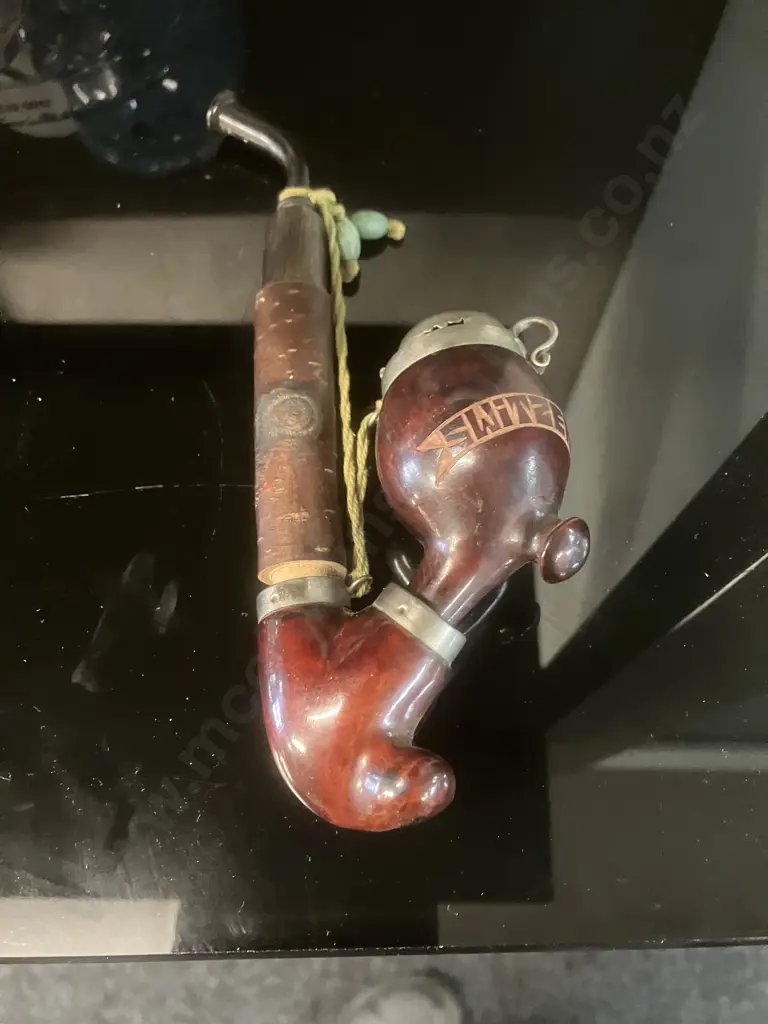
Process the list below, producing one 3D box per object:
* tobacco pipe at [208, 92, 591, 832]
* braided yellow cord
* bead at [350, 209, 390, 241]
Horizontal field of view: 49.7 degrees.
[{"bbox_3d":[-0.003,-0.040,0.232,0.103,0.051,0.241,-7,69,7],"label":"tobacco pipe"},{"bbox_3d":[-0.014,-0.042,0.242,0.025,0.018,0.141,-6,70,-2],"label":"braided yellow cord"},{"bbox_3d":[-0.005,-0.099,0.285,0.014,0.010,0.010,8,66,-5],"label":"bead"}]

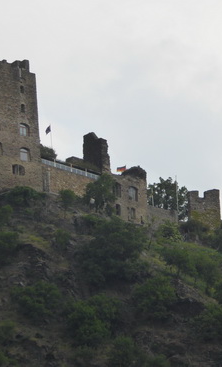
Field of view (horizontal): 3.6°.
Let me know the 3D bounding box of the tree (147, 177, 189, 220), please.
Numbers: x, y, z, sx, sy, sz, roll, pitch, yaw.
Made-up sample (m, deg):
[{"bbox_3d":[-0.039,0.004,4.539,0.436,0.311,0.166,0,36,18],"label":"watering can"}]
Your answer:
[{"bbox_3d":[8.060,2.376,503.927,5.985,6.771,5.685,-2,-17,0],"label":"tree"}]

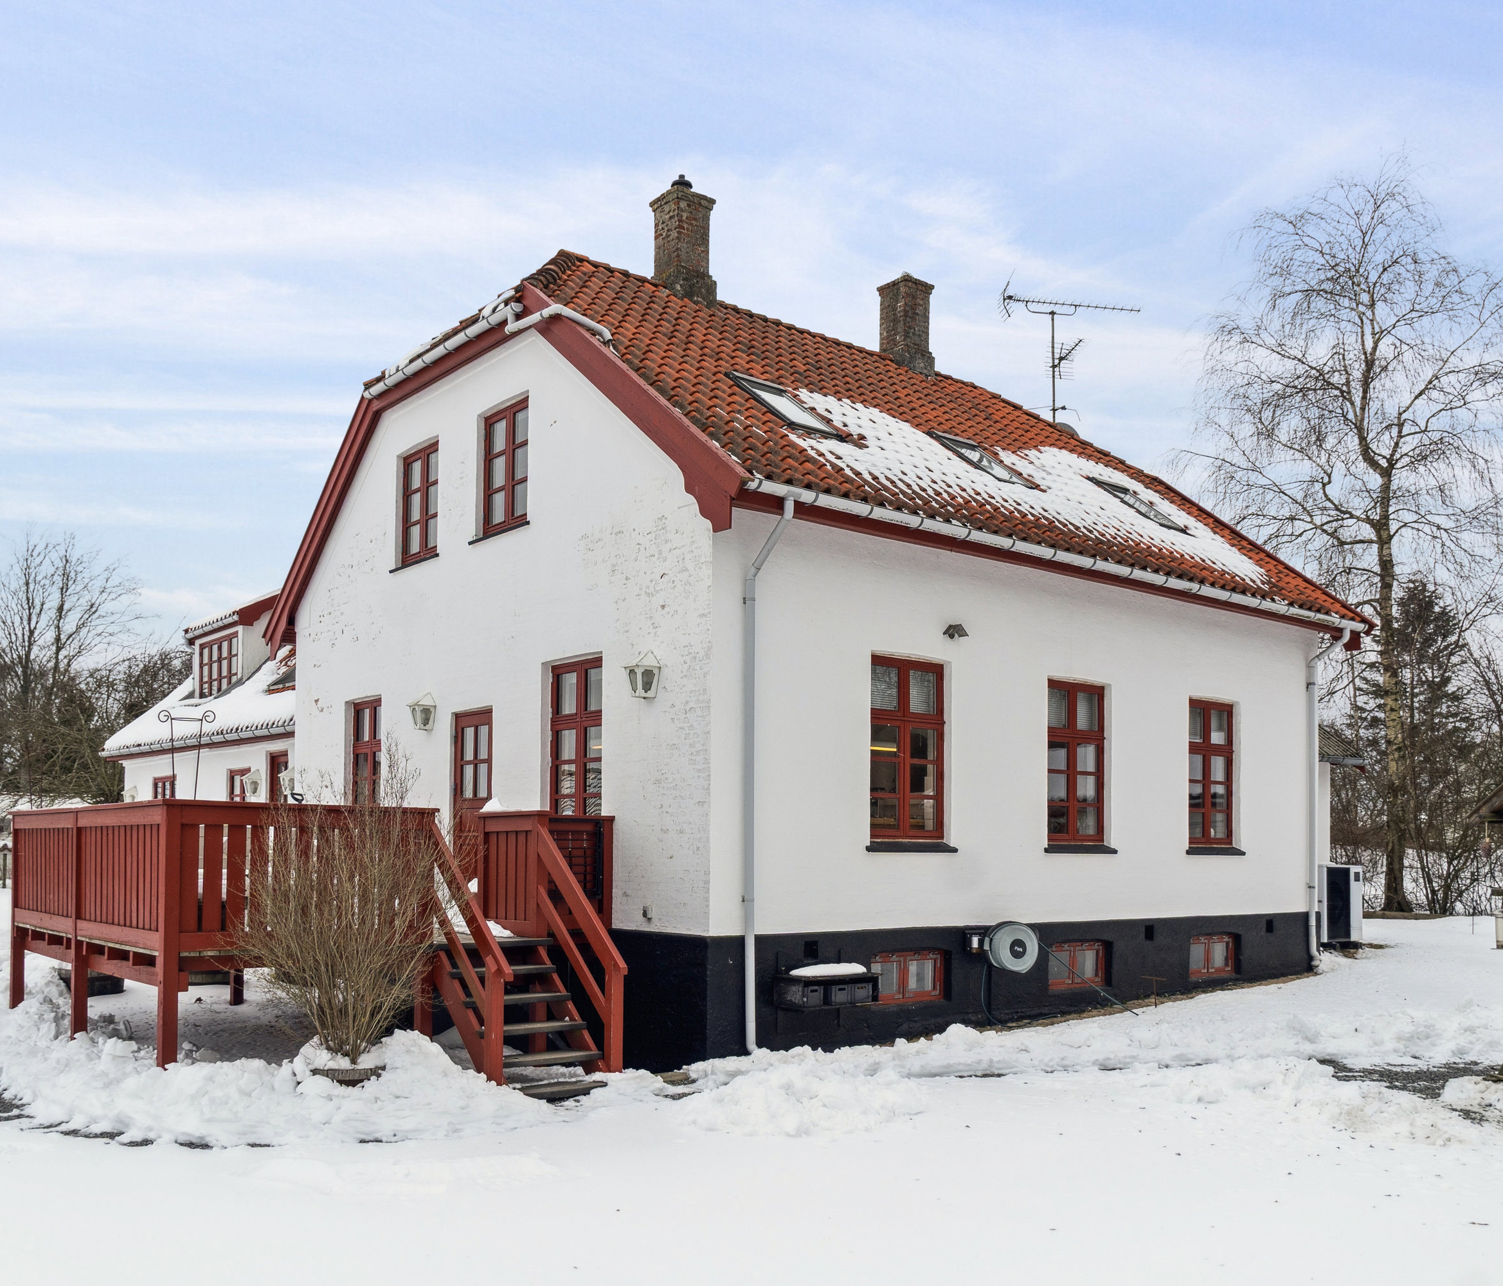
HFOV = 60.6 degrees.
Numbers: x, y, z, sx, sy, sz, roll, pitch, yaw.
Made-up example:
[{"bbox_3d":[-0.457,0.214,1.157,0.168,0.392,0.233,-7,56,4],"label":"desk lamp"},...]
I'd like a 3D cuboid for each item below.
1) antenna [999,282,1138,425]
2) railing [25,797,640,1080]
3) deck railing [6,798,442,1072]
[{"bbox_3d":[5.008,-4.522,20.300,2.100,2.350,0.750,2,-7,-14],"label":"antenna"},{"bbox_3d":[-3.688,2.408,11.100,3.750,1.900,5.500,6,-9,-39],"label":"railing"},{"bbox_3d":[-4.660,2.386,11.000,2.200,1.750,4.500,6,-9,-39],"label":"deck railing"}]

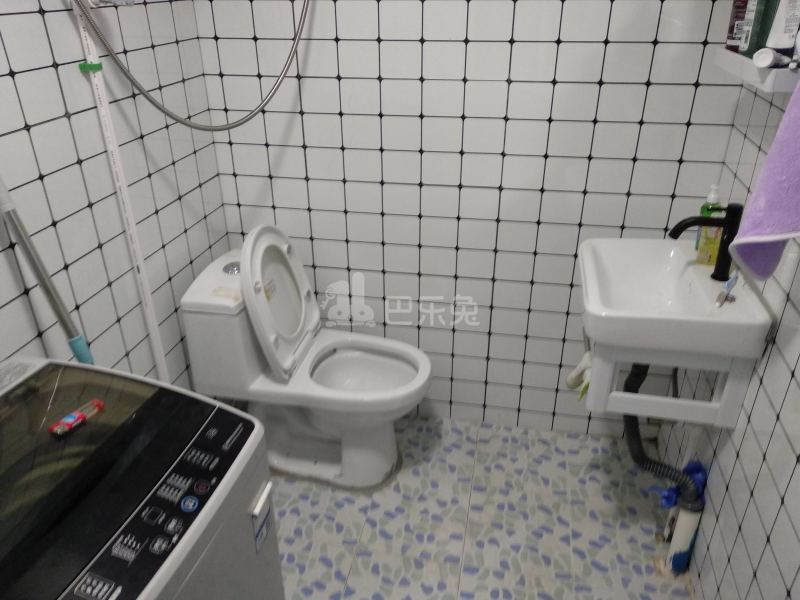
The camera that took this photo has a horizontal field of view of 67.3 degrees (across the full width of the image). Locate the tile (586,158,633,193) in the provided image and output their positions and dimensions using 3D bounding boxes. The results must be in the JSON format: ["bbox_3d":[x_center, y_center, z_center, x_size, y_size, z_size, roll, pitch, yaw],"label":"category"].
[{"bbox_3d":[0.598,-0.352,1.713,0.119,0.099,0.010,5,28,10],"label":"tile"}]

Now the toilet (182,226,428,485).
[{"bbox_3d":[-0.245,0.156,1.874,0.695,0.813,0.379,5,28,10],"label":"toilet"}]

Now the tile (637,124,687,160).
[{"bbox_3d":[0.711,-0.429,1.637,0.117,0.098,0.010,5,28,10],"label":"tile"}]

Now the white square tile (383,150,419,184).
[{"bbox_3d":[0.006,-0.400,1.815,0.119,0.099,0.010,5,28,10],"label":"white square tile"}]

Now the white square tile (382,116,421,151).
[{"bbox_3d":[0.005,-0.490,1.767,0.119,0.100,0.010,5,28,10],"label":"white square tile"}]

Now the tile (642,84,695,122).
[{"bbox_3d":[0.710,-0.518,1.591,0.117,0.098,0.010,5,28,10],"label":"tile"}]

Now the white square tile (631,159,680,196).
[{"bbox_3d":[0.713,-0.341,1.688,0.118,0.098,0.010,5,28,10],"label":"white square tile"}]

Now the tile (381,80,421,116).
[{"bbox_3d":[0.005,-0.577,1.715,0.118,0.098,0.010,5,28,10],"label":"tile"}]

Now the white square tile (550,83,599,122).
[{"bbox_3d":[0.478,-0.540,1.641,0.119,0.100,0.010,5,28,10],"label":"white square tile"}]

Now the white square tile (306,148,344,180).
[{"bbox_3d":[-0.230,-0.419,1.847,0.118,0.098,0.010,5,28,10],"label":"white square tile"}]

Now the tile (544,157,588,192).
[{"bbox_3d":[0.476,-0.360,1.723,0.117,0.098,0.010,5,28,10],"label":"tile"}]

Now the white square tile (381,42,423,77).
[{"bbox_3d":[0.004,-0.665,1.665,0.117,0.098,0.010,5,28,10],"label":"white square tile"}]

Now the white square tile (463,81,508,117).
[{"bbox_3d":[0.240,-0.557,1.673,0.118,0.098,0.010,5,28,10],"label":"white square tile"}]

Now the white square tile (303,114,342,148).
[{"bbox_3d":[-0.232,-0.507,1.799,0.118,0.098,0.010,5,28,10],"label":"white square tile"}]

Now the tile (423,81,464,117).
[{"bbox_3d":[0.123,-0.569,1.700,0.119,0.099,0.010,5,28,10],"label":"tile"}]

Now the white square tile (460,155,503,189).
[{"bbox_3d":[0.241,-0.380,1.763,0.117,0.098,0.010,5,28,10],"label":"white square tile"}]

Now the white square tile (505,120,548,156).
[{"bbox_3d":[0.360,-0.461,1.709,0.118,0.099,0.010,5,28,10],"label":"white square tile"}]

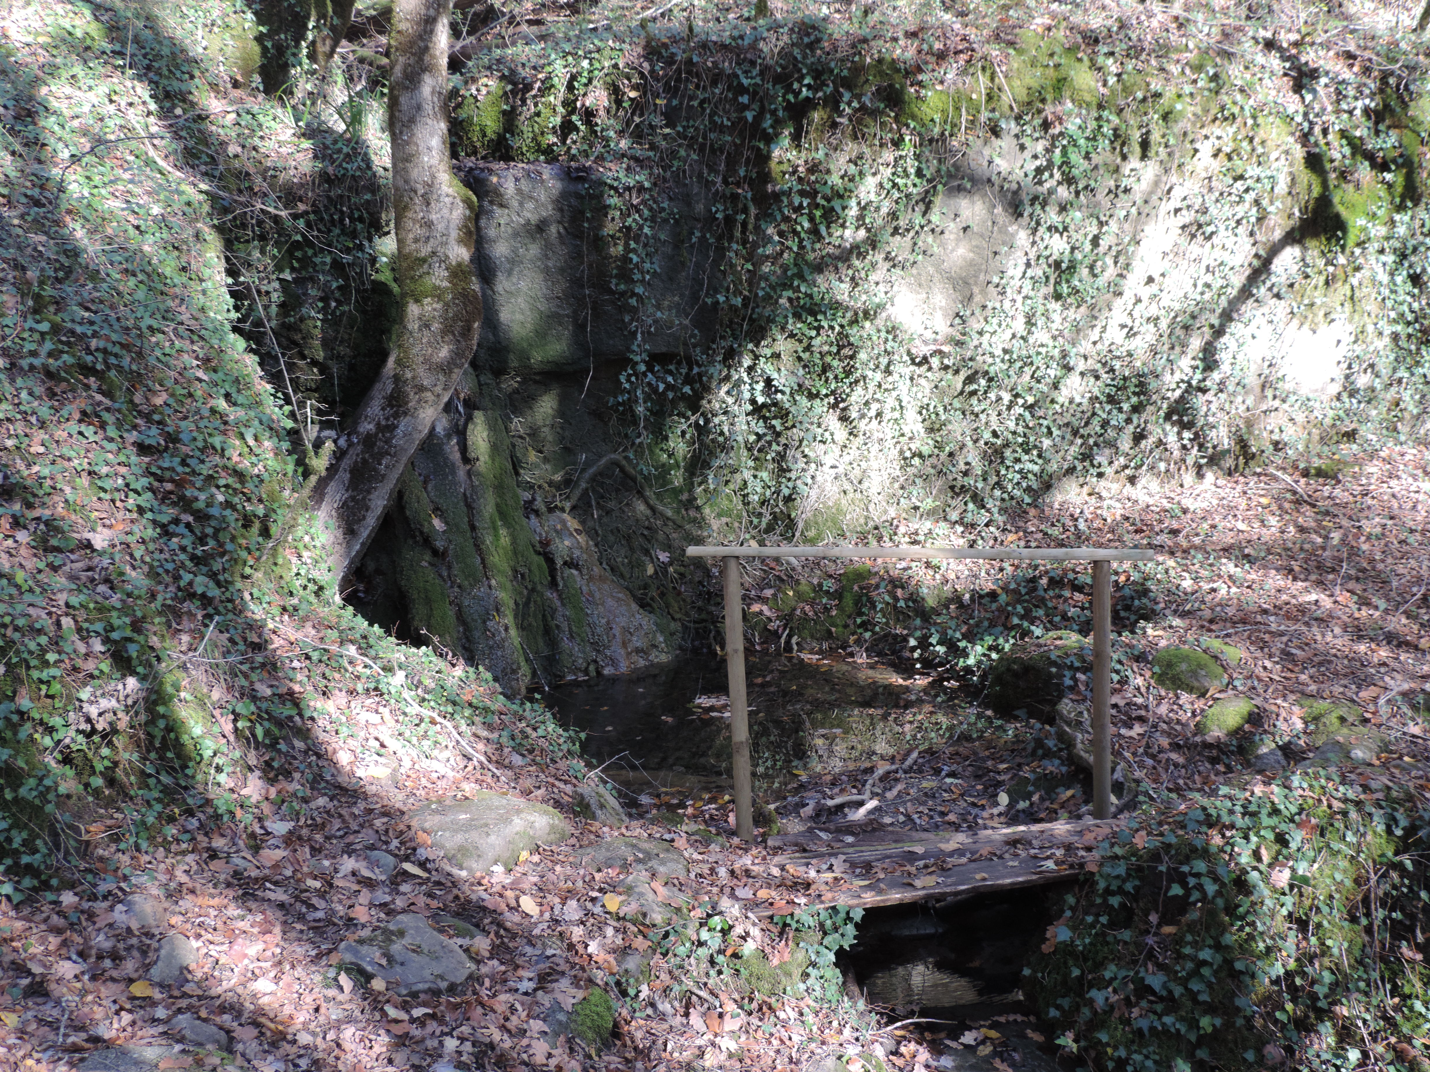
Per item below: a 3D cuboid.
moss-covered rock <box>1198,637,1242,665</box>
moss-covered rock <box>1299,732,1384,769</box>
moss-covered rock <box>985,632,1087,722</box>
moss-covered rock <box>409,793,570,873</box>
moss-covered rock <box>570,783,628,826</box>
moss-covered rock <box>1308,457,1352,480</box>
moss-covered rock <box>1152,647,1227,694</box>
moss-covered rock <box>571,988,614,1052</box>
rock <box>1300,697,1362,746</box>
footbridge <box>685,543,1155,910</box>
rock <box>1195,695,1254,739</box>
[{"bbox_3d":[2.290,0.521,7.488,0.189,0.115,0.151,-2,11,0],"label":"moss-covered rock"},{"bbox_3d":[2.314,0.792,6.109,0.294,0.103,0.206,-4,11,-10],"label":"moss-covered rock"},{"bbox_3d":[1.420,0.621,7.316,0.435,0.388,0.392,-2,11,0],"label":"moss-covered rock"},{"bbox_3d":[-0.774,1.015,5.668,0.544,0.196,0.408,3,12,24],"label":"moss-covered rock"},{"bbox_3d":[-0.431,1.003,6.160,0.202,0.143,0.162,4,13,29],"label":"moss-covered rock"},{"bbox_3d":[3.770,-0.418,10.130,0.251,0.136,0.189,-2,11,0],"label":"moss-covered rock"},{"bbox_3d":[2.051,0.583,7.169,0.300,0.195,0.240,-2,11,0],"label":"moss-covered rock"},{"bbox_3d":[-0.304,1.198,4.089,0.106,0.144,0.116,-2,11,0],"label":"moss-covered rock"},{"bbox_3d":[2.353,0.709,6.318,0.214,0.182,0.171,-2,11,0],"label":"rock"},{"bbox_3d":[0.774,0.611,5.563,1.660,1.100,0.640,-3,11,-6],"label":"footbridge"},{"bbox_3d":[2.031,0.721,6.588,0.217,0.155,0.184,-6,12,-20],"label":"rock"}]

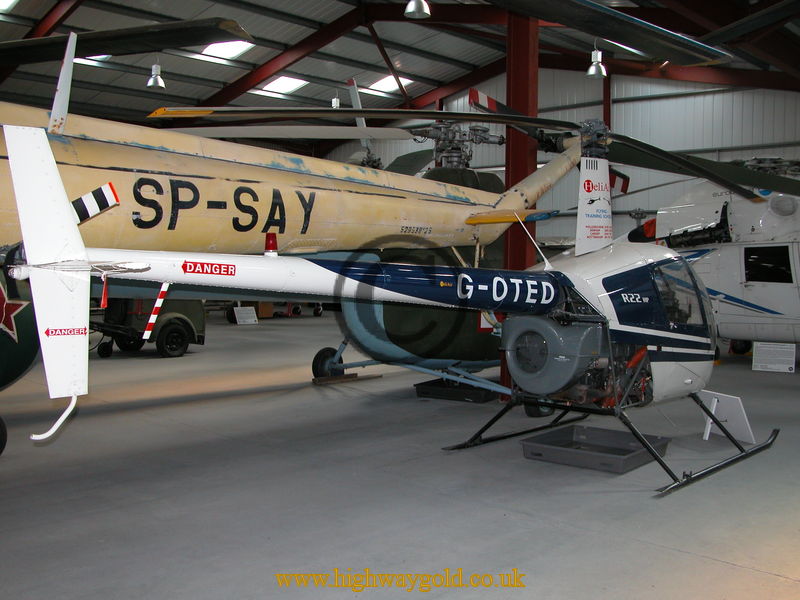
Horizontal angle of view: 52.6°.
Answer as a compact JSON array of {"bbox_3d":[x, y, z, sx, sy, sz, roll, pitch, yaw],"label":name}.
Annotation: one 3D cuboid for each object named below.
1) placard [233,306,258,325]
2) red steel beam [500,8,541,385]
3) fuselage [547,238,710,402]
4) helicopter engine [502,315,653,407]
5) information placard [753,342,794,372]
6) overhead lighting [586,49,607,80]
[{"bbox_3d":[-4.184,0.435,22.057,0.638,0.454,0.173,-2,3,-44],"label":"placard"},{"bbox_3d":[1.368,-1.079,9.255,0.280,4.520,0.240,2,3,35],"label":"red steel beam"},{"bbox_3d":[1.922,0.166,6.910,2.340,1.360,1.120,-2,3,-44],"label":"fuselage"},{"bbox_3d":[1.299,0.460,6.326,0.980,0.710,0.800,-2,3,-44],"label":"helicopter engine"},{"bbox_3d":[5.779,0.889,12.494,0.589,0.423,0.150,2,3,30],"label":"information placard"},{"bbox_3d":[4.355,-5.234,17.900,0.450,0.590,0.450,0,2,0],"label":"overhead lighting"}]

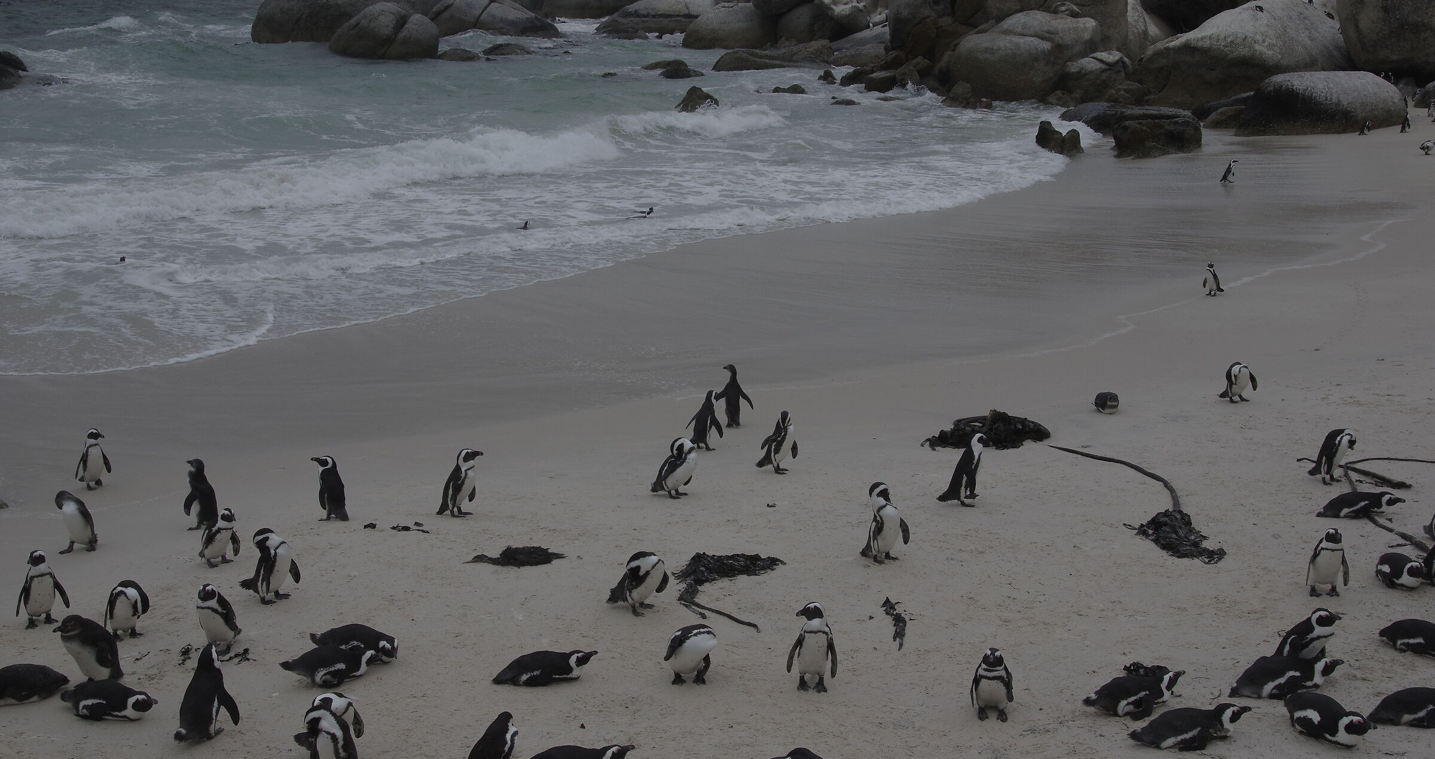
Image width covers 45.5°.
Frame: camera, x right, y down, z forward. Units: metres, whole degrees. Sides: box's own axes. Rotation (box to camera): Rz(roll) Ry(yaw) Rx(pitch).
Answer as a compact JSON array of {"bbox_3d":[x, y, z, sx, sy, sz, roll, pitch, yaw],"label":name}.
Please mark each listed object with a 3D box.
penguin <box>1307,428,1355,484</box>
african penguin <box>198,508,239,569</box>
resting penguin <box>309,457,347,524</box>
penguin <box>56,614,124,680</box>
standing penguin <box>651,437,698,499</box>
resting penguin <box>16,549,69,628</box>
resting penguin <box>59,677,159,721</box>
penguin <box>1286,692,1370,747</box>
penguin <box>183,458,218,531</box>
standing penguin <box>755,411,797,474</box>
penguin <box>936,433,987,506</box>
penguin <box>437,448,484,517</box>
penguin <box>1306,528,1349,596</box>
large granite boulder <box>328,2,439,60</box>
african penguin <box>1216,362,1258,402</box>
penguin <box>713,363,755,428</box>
[{"bbox_3d":[4.843,0.601,13.513,0.350,0.430,0.220,8,17,27],"label":"penguin"},{"bbox_3d":[-3.665,1.157,12.565,0.244,0.418,0.266,11,19,37],"label":"african penguin"},{"bbox_3d":[-3.344,0.923,14.670,0.330,0.565,0.230,1,15,3],"label":"resting penguin"},{"bbox_3d":[-3.869,1.631,10.548,0.390,0.430,0.250,-7,16,-25],"label":"penguin"},{"bbox_3d":[-0.343,0.685,13.381,0.332,0.476,0.243,6,16,23],"label":"standing penguin"},{"bbox_3d":[-4.972,1.506,12.537,0.370,0.577,0.260,-6,16,-22],"label":"resting penguin"},{"bbox_3d":[-3.454,1.808,9.705,0.557,0.203,0.221,1,15,5],"label":"resting penguin"},{"bbox_3d":[3.323,1.831,9.335,0.220,0.220,0.530,-14,20,-41],"label":"penguin"},{"bbox_3d":[-3.862,0.852,12.784,0.240,0.546,0.198,2,15,7],"label":"penguin"},{"bbox_3d":[0.534,0.558,15.777,0.330,0.559,0.280,10,18,33],"label":"standing penguin"},{"bbox_3d":[1.883,0.684,13.173,0.383,0.571,0.212,1,15,3],"label":"penguin"},{"bbox_3d":[-1.909,0.765,12.710,0.310,0.530,0.210,5,16,17],"label":"penguin"},{"bbox_3d":[4.358,1.268,12.180,0.300,0.510,0.250,4,15,12],"label":"penguin"},{"bbox_3d":[-13.852,-14.431,71.000,4.600,2.500,3.800,0,15,0],"label":"large granite boulder"},{"bbox_3d":[4.985,0.017,16.429,0.280,0.390,0.300,-13,20,-40],"label":"african penguin"},{"bbox_3d":[0.160,0.149,16.744,0.410,0.625,0.250,-2,15,-7],"label":"penguin"}]

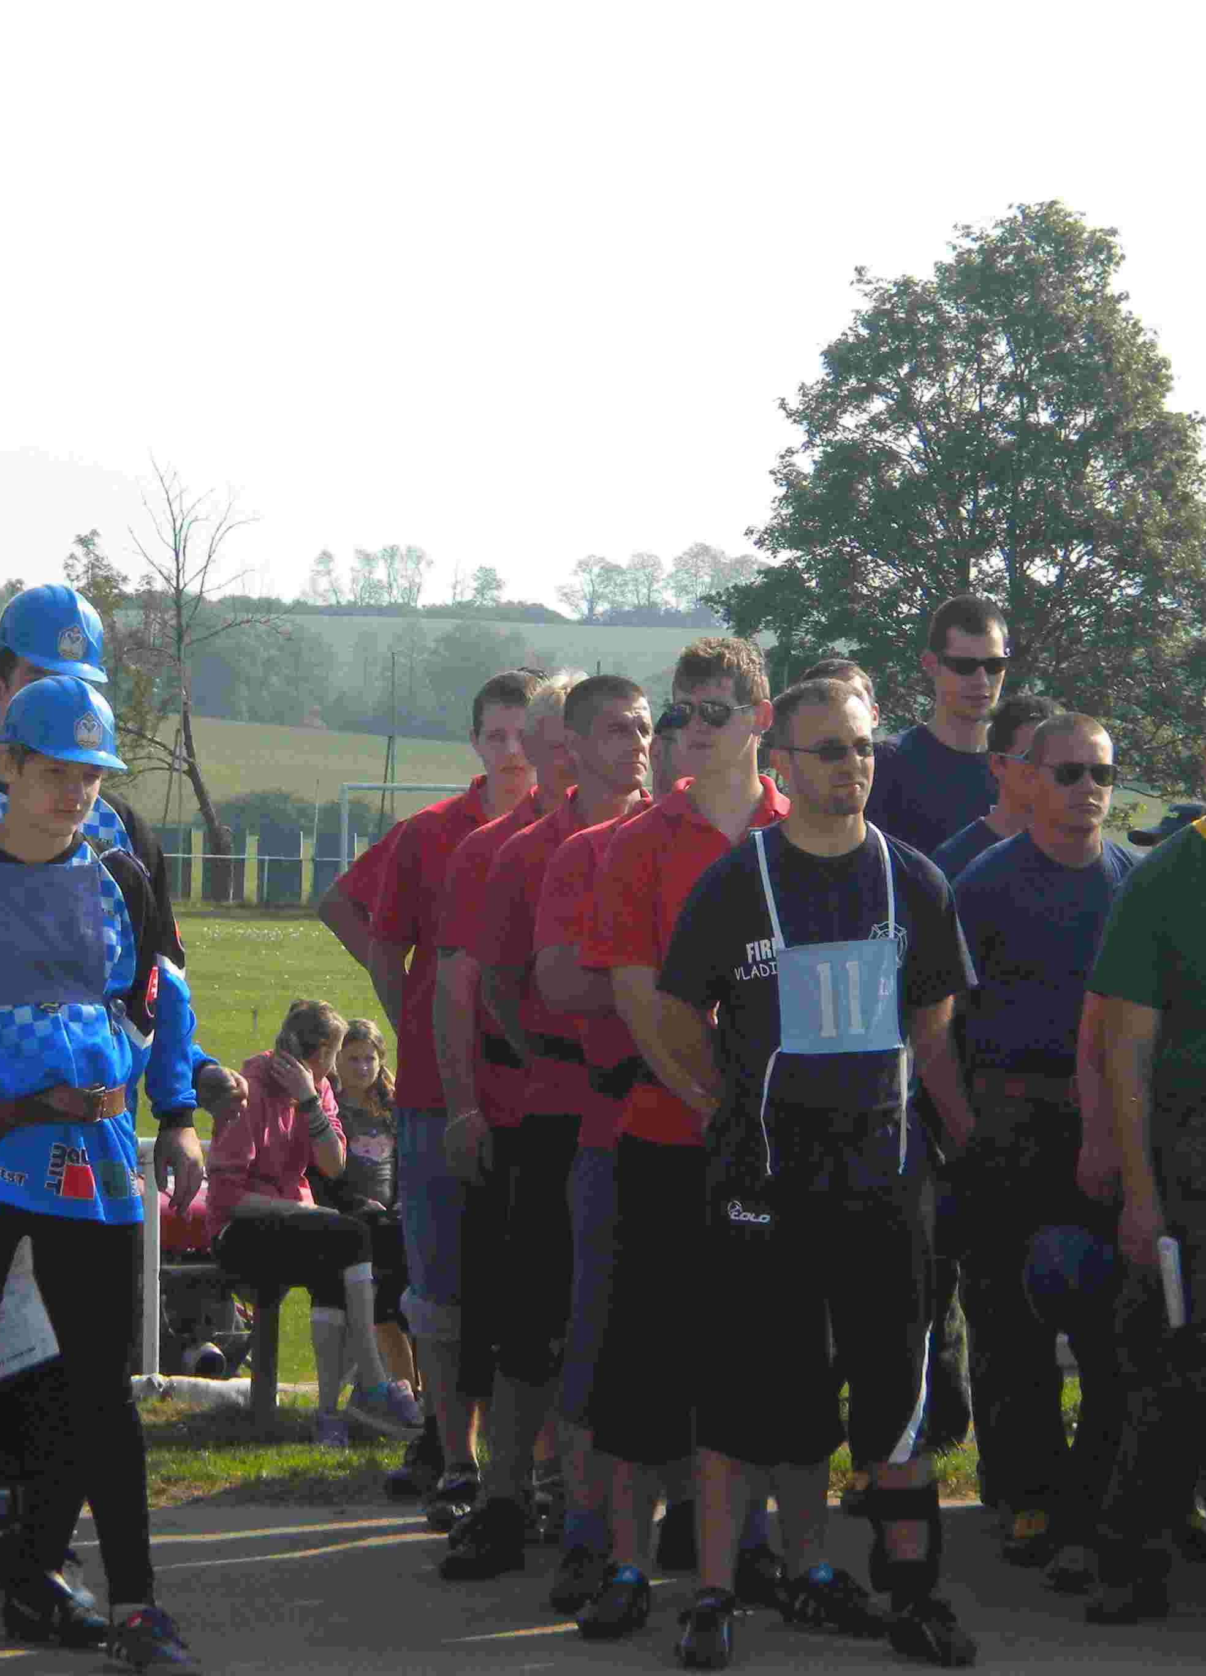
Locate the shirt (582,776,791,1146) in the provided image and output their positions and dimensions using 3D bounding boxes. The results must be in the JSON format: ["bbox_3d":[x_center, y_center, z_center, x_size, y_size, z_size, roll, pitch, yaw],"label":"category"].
[{"bbox_3d":[0.229,0.232,12.800,0.560,0.700,0.310,0,1,-22],"label":"shirt"}]

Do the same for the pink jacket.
[{"bbox_3d":[-0.815,0.755,16.700,0.360,0.460,0.400,0,0,41],"label":"pink jacket"}]

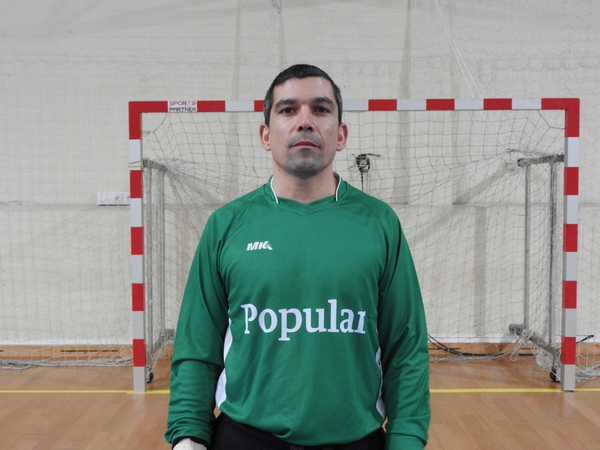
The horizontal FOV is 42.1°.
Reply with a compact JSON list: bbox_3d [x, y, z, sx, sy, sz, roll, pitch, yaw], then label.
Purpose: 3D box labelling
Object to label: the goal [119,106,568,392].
[{"bbox_3d":[0.388,0.131,6.045,3.160,2.080,1.020,0,3,0],"label":"goal"}]

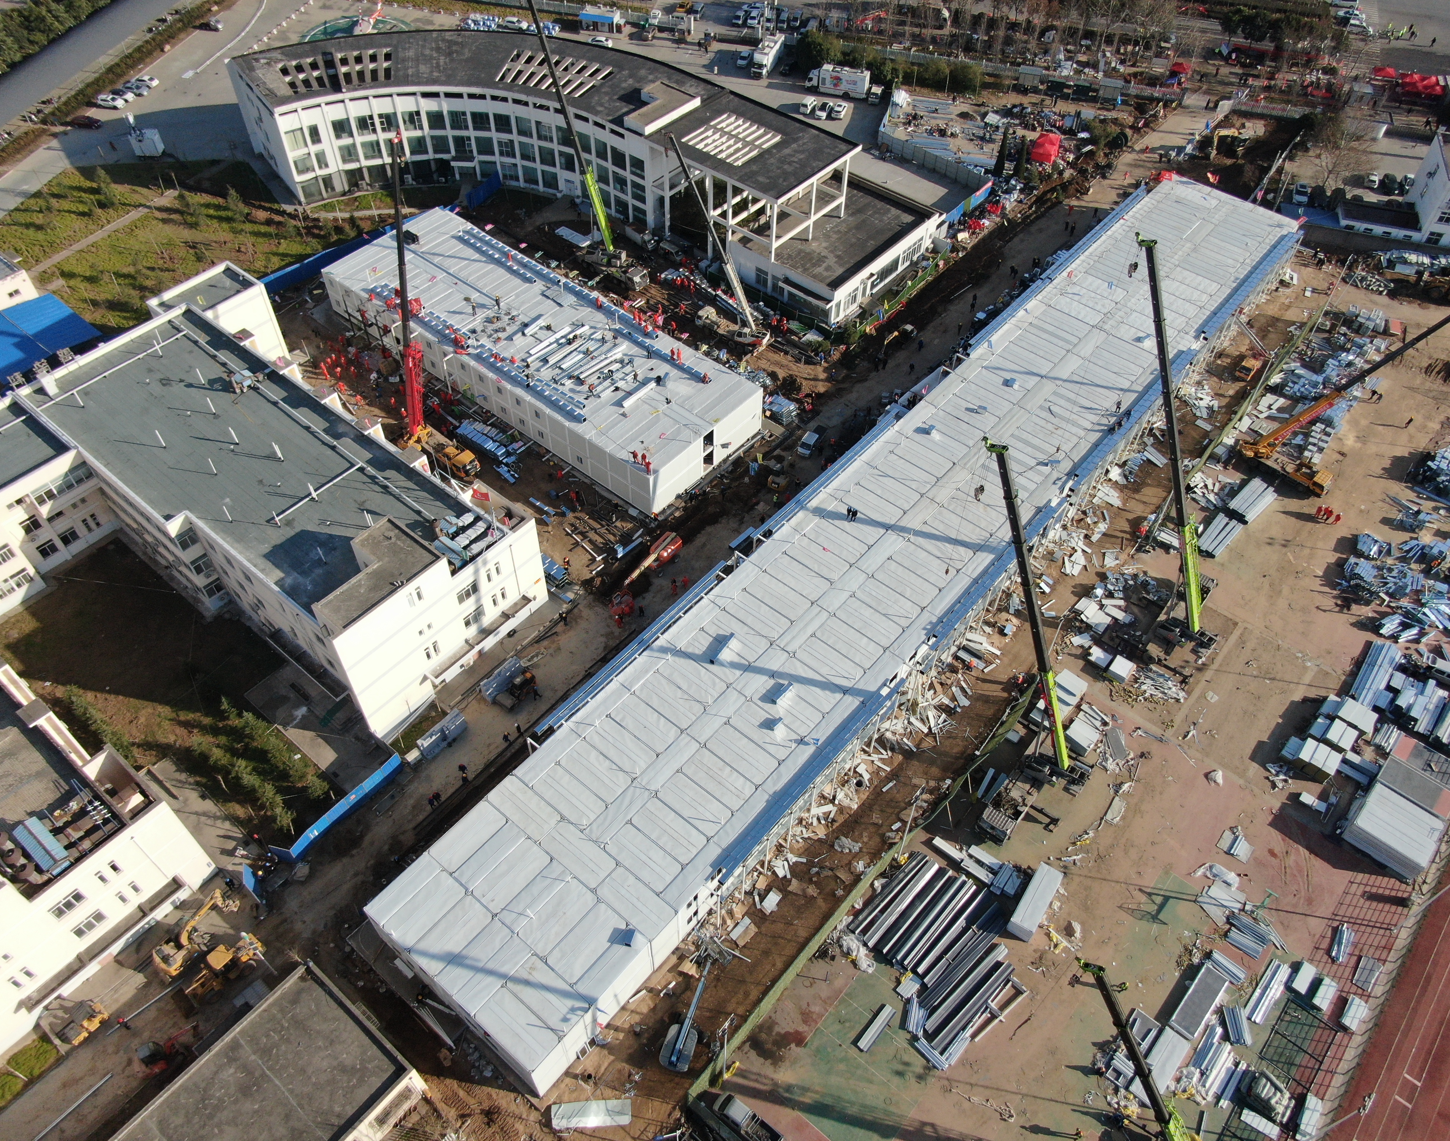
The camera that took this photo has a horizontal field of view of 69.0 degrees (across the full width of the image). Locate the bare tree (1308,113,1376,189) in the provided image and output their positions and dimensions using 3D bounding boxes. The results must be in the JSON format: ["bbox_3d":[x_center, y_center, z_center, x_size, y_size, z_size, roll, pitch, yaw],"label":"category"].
[{"bbox_3d":[91.015,-61.330,156.456,8.300,10.200,8.300,33,57,25],"label":"bare tree"}]

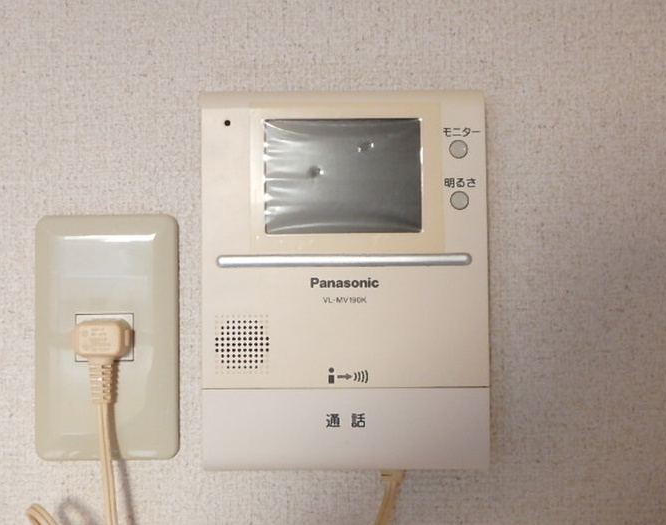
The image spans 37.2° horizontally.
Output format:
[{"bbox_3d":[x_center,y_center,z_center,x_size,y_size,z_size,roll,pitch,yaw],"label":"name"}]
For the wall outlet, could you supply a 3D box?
[{"bbox_3d":[-0.109,0.037,0.481,0.070,0.120,0.009,0,-1,0],"label":"wall outlet"}]

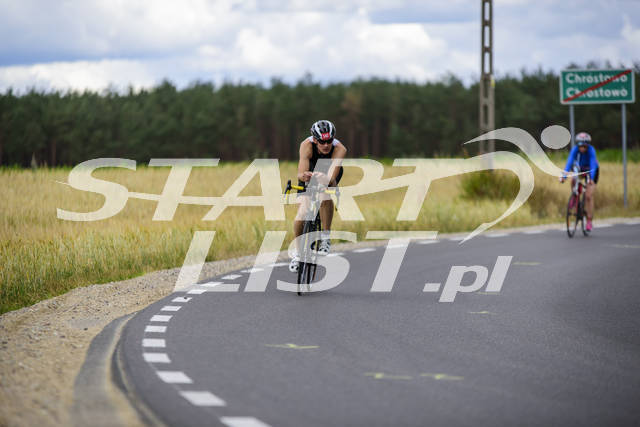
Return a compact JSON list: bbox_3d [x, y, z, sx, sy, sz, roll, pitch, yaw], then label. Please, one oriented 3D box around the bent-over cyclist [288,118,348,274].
[{"bbox_3d":[-0.017,-0.145,30.300,0.480,1.290,0.950,4,1,5],"label":"bent-over cyclist"}]

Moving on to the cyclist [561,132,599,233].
[{"bbox_3d":[3.671,-0.446,50.300,0.480,1.400,0.950,3,1,16],"label":"cyclist"}]

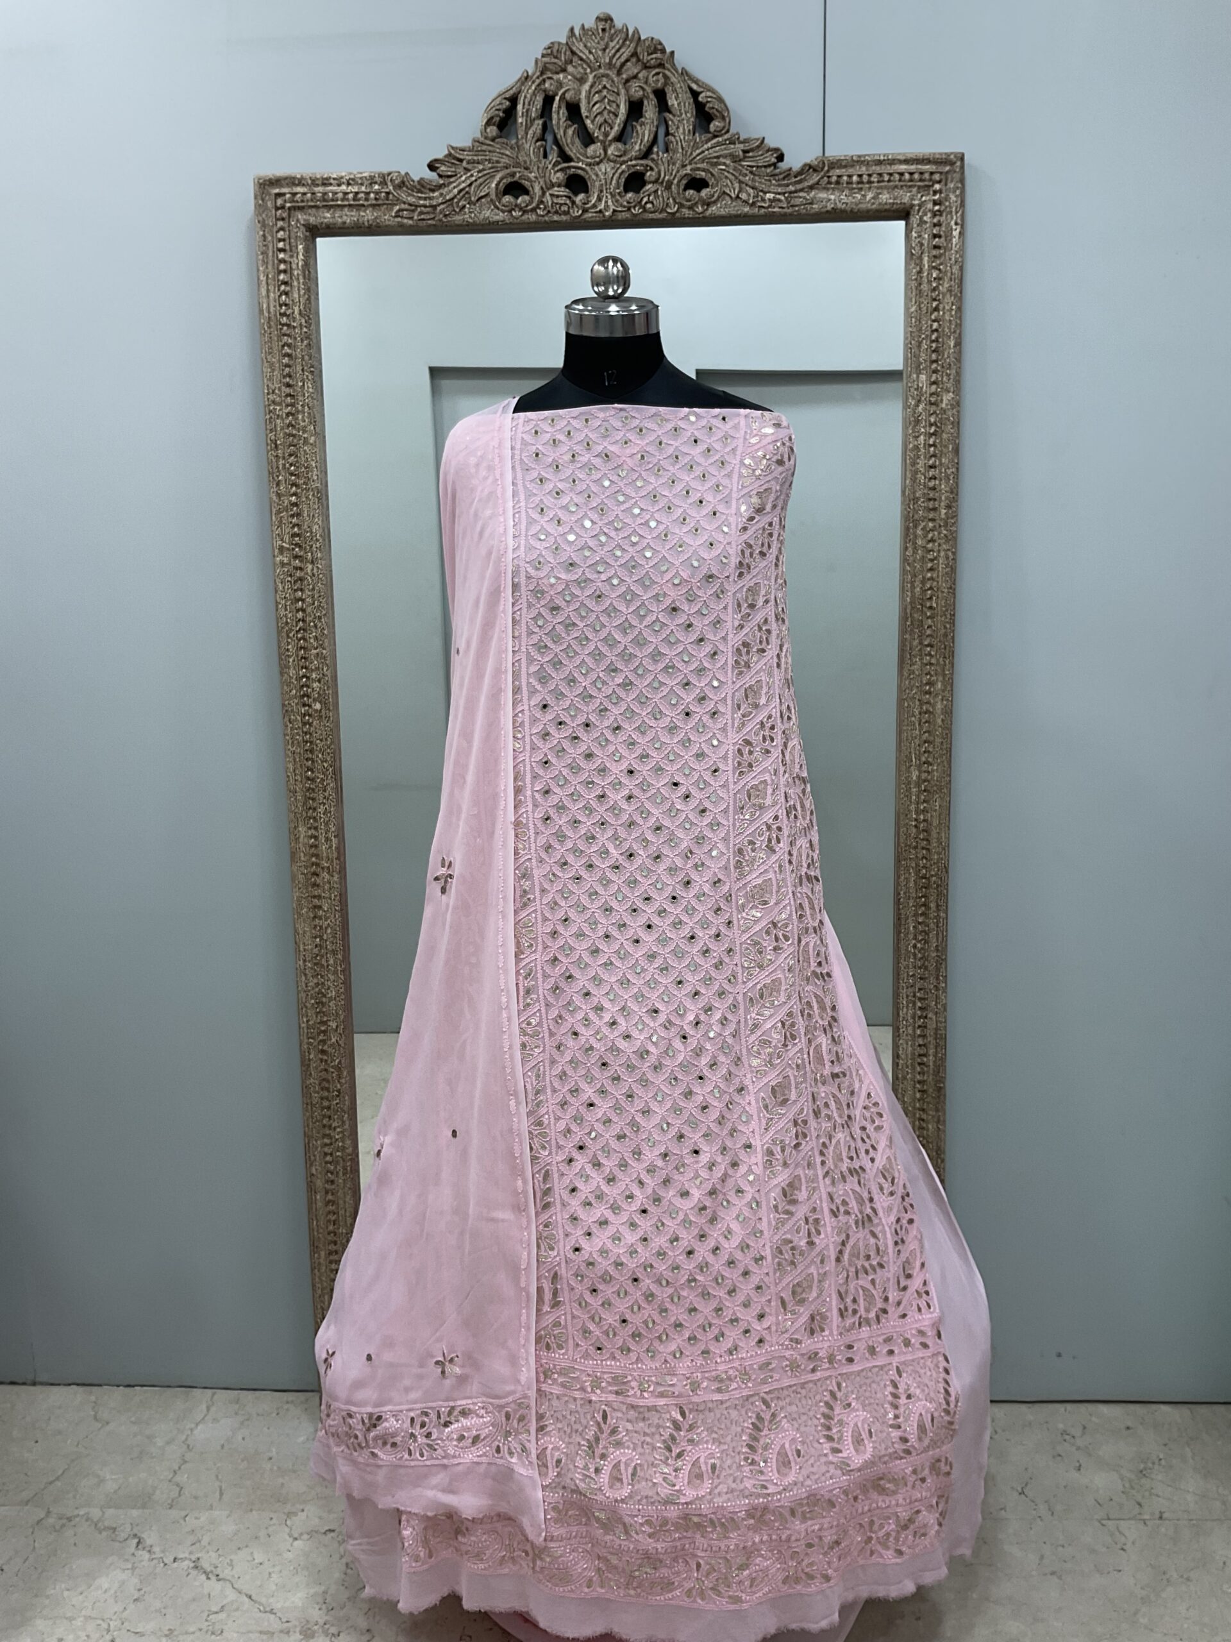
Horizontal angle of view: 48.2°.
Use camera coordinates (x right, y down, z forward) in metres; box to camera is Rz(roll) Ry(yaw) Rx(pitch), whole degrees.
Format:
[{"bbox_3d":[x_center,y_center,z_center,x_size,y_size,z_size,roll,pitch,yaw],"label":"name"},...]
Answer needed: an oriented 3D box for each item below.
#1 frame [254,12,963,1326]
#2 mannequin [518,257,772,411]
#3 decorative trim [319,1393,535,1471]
[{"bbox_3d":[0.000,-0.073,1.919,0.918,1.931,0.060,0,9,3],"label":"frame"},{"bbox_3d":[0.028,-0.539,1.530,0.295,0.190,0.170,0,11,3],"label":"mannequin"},{"bbox_3d":[-0.227,0.739,1.660,0.265,0.085,0.060,0,11,7],"label":"decorative trim"}]

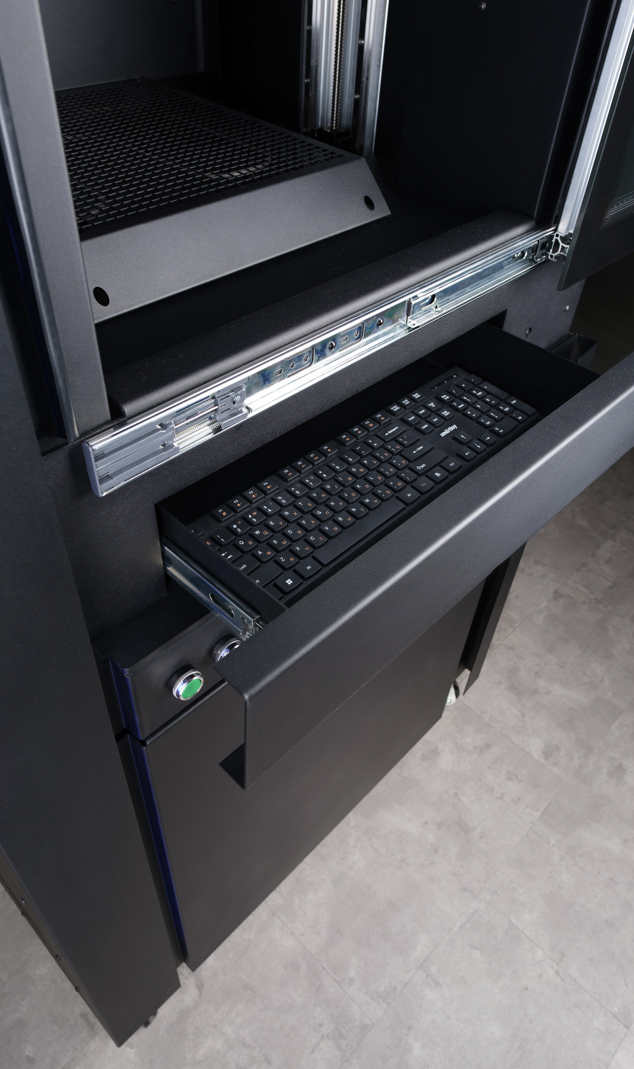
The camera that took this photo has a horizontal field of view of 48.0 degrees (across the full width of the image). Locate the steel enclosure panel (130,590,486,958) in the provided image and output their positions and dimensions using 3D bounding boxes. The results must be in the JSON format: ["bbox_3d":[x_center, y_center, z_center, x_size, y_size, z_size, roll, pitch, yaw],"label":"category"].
[{"bbox_3d":[0.044,0.294,1.131,0.032,0.744,0.694,35,52,28],"label":"steel enclosure panel"}]

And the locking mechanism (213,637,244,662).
[{"bbox_3d":[-0.084,0.115,0.691,0.018,0.031,0.031,35,52,28],"label":"locking mechanism"}]

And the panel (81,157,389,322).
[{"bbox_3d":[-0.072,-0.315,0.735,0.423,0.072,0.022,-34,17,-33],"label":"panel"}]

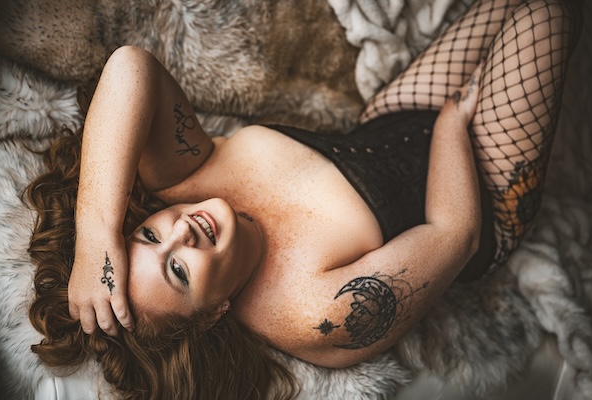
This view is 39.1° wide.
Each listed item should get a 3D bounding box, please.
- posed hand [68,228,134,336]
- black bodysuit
[{"bbox_3d":[-0.272,0.115,1.165,0.085,0.070,0.150,-7,102,-6],"label":"posed hand"},{"bbox_3d":[0.189,-0.008,1.520,0.550,0.260,0.360,-6,53,-44],"label":"black bodysuit"}]

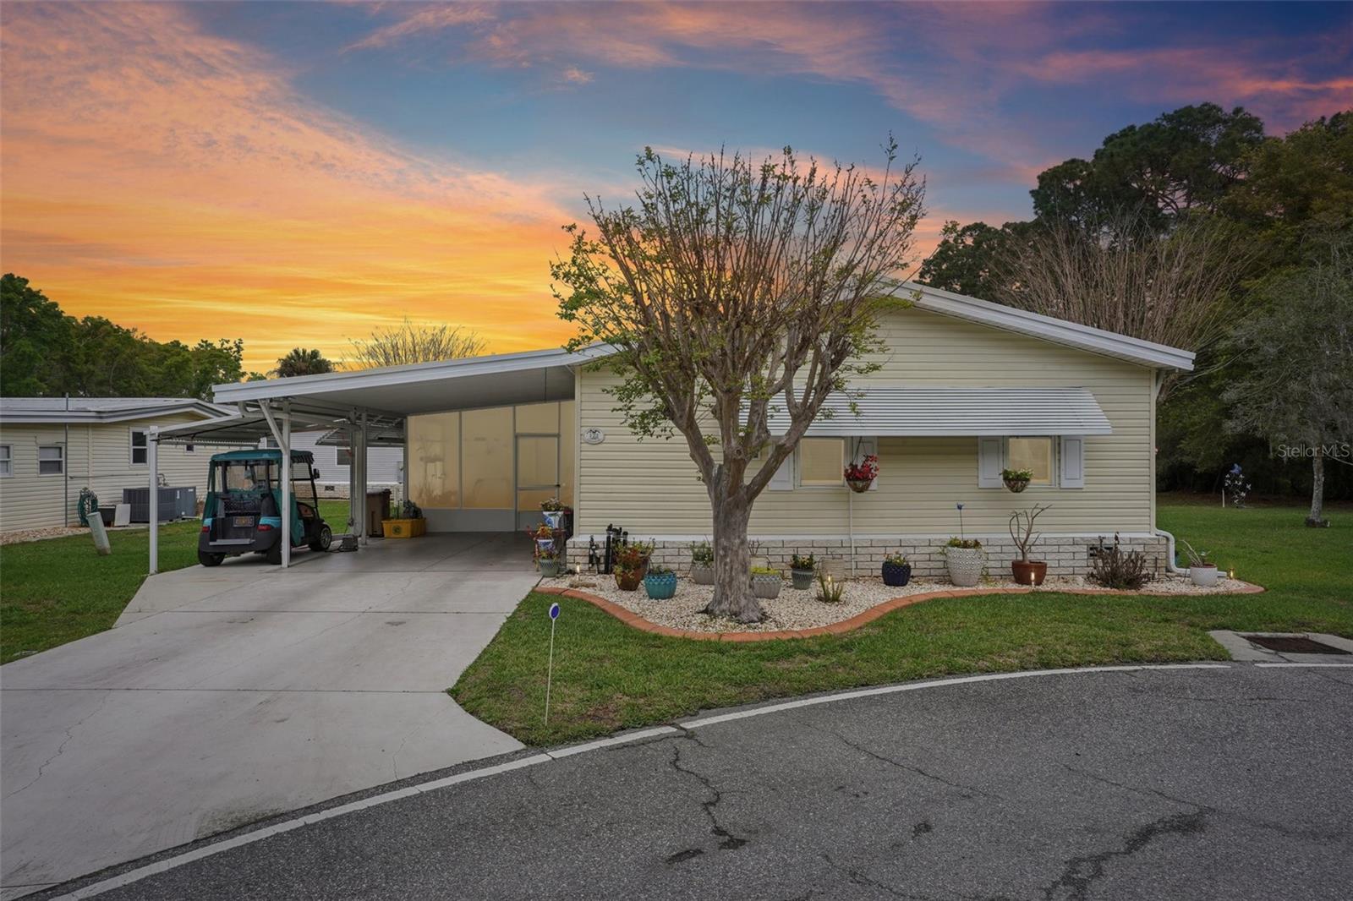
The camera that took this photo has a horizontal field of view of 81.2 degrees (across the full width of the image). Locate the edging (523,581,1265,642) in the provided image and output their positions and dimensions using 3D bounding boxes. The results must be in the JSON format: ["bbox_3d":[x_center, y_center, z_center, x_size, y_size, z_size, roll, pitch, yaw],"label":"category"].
[{"bbox_3d":[2.780,1.690,8.750,8.950,0.110,3.000,0,0,0],"label":"edging"}]

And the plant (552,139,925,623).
[{"bbox_3d":[0.640,-0.720,8.100,3.750,4.880,3.500,0,0,0],"label":"plant"}]

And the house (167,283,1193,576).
[{"bbox_3d":[0.000,-0.300,16.500,13.700,4.100,12.400,0,0,0],"label":"house"}]

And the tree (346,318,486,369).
[{"bbox_3d":[-7.900,-1.150,24.000,4.400,5.800,4.300,0,0,0],"label":"tree"}]

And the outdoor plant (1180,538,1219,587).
[{"bbox_3d":[6.780,1.440,10.200,0.480,0.620,0.420,0,0,0],"label":"outdoor plant"}]

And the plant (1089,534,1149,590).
[{"bbox_3d":[5.680,1.420,10.120,0.770,0.710,0.650,0,0,0],"label":"plant"}]

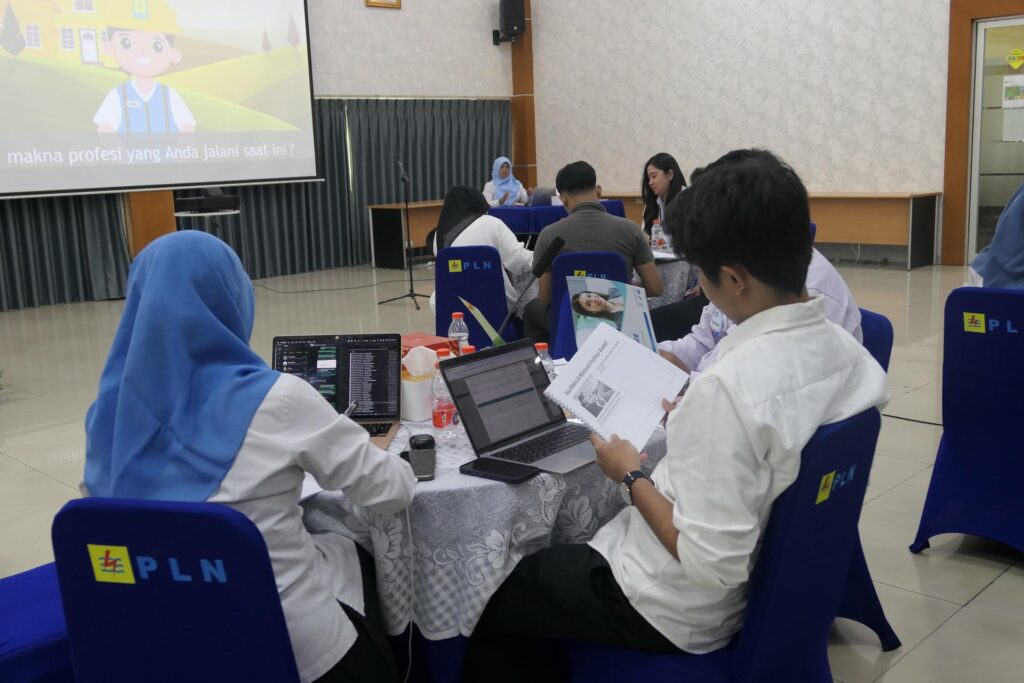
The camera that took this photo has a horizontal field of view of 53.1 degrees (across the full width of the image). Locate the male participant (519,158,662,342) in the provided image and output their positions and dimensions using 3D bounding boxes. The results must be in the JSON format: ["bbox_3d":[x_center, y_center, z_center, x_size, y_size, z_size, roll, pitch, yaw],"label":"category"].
[{"bbox_3d":[0.417,-0.269,5.167,0.620,1.280,0.820,-1,11,6],"label":"male participant"}]

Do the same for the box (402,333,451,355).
[{"bbox_3d":[-0.294,0.021,3.218,0.160,0.052,0.210,-11,14,-39],"label":"box"}]

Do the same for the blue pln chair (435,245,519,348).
[{"bbox_3d":[-0.162,-0.129,5.674,0.460,0.860,0.570,0,11,10],"label":"blue pln chair"}]

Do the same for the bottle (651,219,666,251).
[{"bbox_3d":[0.837,-0.606,5.850,0.061,0.172,0.061,-2,11,0],"label":"bottle"}]

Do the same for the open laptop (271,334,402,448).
[{"bbox_3d":[-0.416,0.116,2.317,0.304,0.207,0.298,-2,11,2],"label":"open laptop"}]

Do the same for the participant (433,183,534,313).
[{"bbox_3d":[-0.138,-0.297,5.723,0.540,1.170,0.720,1,11,16],"label":"participant"}]

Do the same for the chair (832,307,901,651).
[{"bbox_3d":[0.729,0.365,2.880,0.570,0.860,0.460,-5,11,-13],"label":"chair"}]

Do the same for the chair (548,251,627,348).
[{"bbox_3d":[0.376,-0.033,5.059,0.460,0.860,0.570,-1,11,6],"label":"chair"}]

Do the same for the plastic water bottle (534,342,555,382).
[{"bbox_3d":[0.077,0.086,2.467,0.061,0.172,0.061,-2,11,0],"label":"plastic water bottle"}]

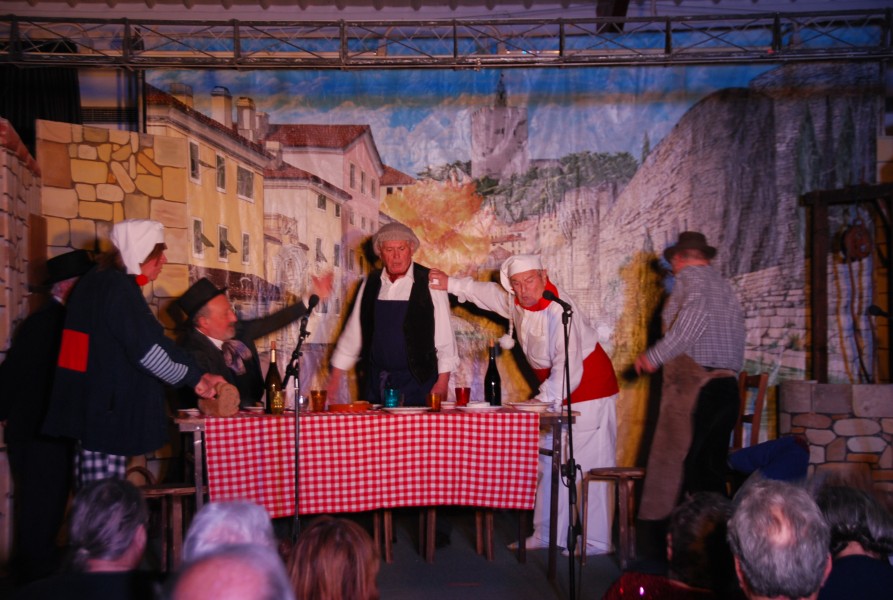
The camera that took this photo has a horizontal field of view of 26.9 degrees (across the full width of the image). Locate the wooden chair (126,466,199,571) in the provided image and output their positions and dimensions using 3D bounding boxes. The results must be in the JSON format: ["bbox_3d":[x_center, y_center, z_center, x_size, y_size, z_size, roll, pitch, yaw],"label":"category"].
[{"bbox_3d":[-1.230,1.050,8.250,0.340,0.470,0.340,0,-1,-18],"label":"wooden chair"}]

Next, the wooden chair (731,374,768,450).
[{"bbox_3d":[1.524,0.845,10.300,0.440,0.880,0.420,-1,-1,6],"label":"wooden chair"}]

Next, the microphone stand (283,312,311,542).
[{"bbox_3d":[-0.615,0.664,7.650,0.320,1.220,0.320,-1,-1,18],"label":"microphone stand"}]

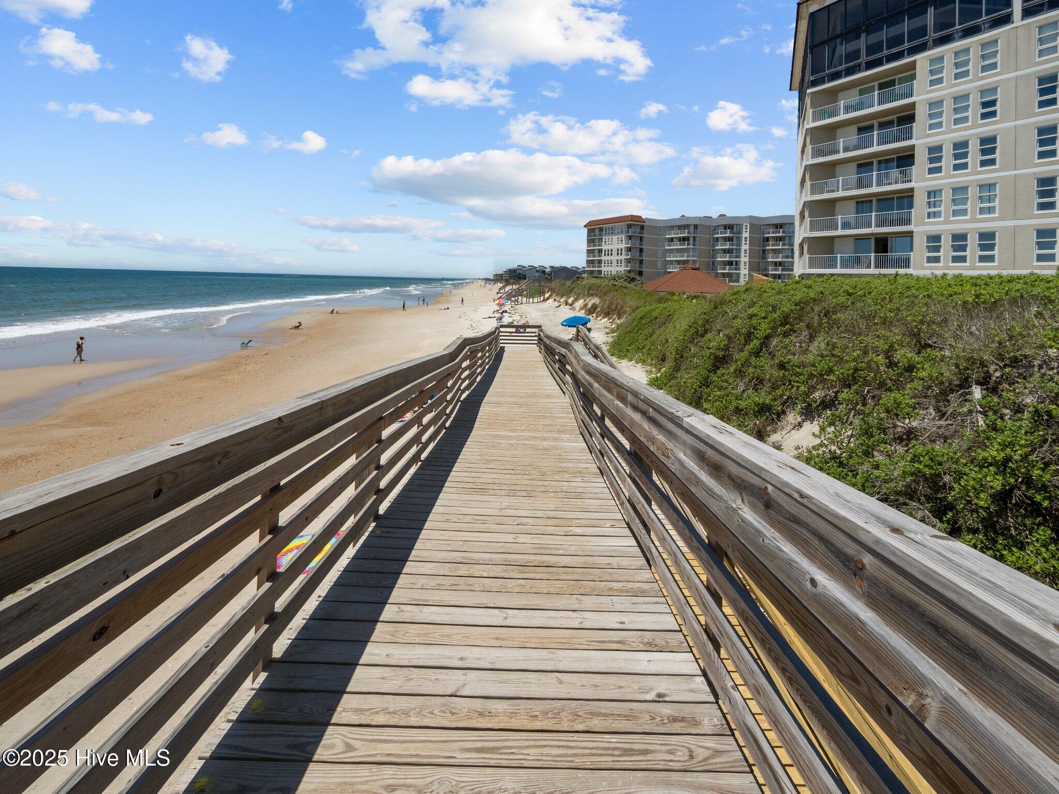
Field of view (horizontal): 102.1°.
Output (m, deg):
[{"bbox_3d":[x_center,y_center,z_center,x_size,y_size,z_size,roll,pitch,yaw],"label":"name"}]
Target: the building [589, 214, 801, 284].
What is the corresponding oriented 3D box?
[{"bbox_3d":[41.000,-34.000,108.000,53.000,19.000,20.000,4,13,11],"label":"building"}]

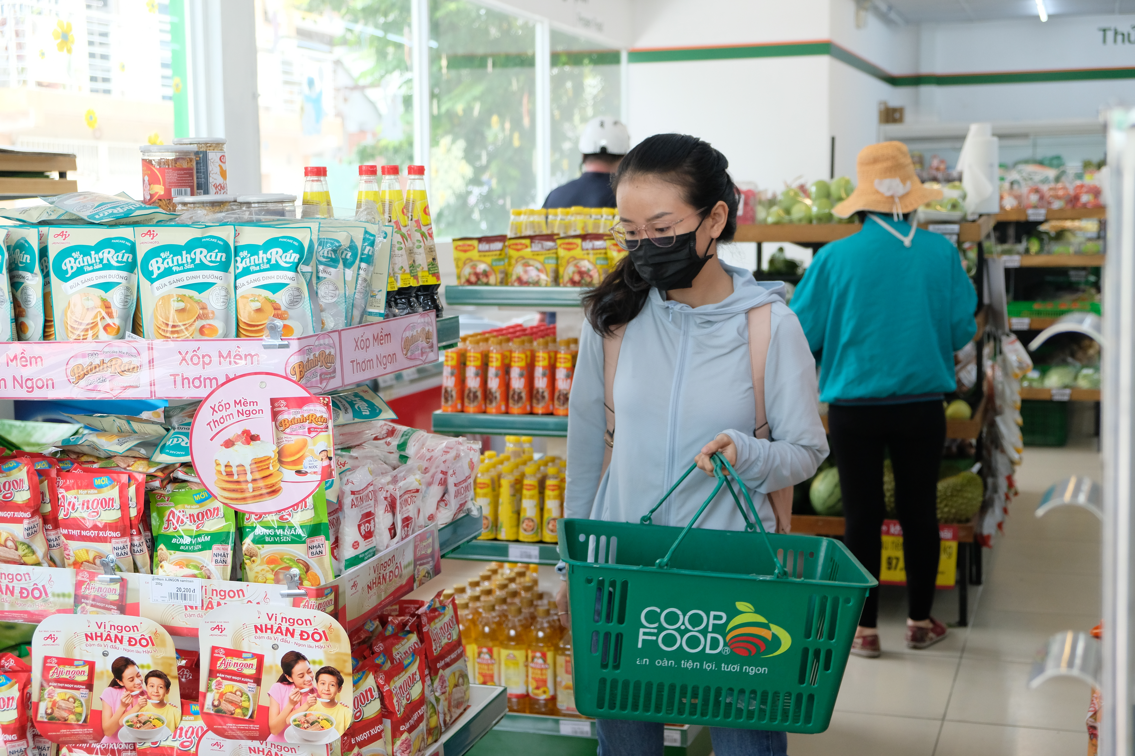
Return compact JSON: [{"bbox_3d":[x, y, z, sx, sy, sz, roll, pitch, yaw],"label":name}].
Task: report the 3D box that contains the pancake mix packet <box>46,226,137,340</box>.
[{"bbox_3d":[-0.703,-0.125,2.290,0.155,0.197,0.035,2,8,19],"label":"pancake mix packet"}]

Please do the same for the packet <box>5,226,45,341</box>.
[{"bbox_3d":[-0.869,-0.142,2.411,0.150,0.185,0.040,4,9,36],"label":"packet"}]

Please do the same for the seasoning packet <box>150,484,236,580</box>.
[{"bbox_3d":[-0.556,0.248,2.296,0.129,0.170,0.035,0,7,7],"label":"seasoning packet"}]

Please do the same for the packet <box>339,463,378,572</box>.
[{"bbox_3d":[-0.318,0.217,2.362,0.040,0.168,0.110,2,8,24],"label":"packet"}]

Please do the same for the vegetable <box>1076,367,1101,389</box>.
[{"bbox_3d":[2.940,0.000,8.674,0.175,0.130,0.180,2,7,19],"label":"vegetable"}]

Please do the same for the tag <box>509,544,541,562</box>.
[{"bbox_3d":[-0.108,0.445,3.919,0.081,0.042,0.004,2,7,19],"label":"tag"}]

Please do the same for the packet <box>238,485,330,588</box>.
[{"bbox_3d":[-0.416,0.217,2.279,0.147,0.180,0.043,0,7,7],"label":"packet"}]

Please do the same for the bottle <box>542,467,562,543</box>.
[{"bbox_3d":[-0.035,0.331,4.061,0.064,0.197,0.064,-1,7,0],"label":"bottle"}]

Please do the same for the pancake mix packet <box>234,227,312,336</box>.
[{"bbox_3d":[-0.431,-0.118,2.202,0.160,0.197,0.035,2,8,19],"label":"pancake mix packet"}]

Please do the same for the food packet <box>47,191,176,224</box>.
[{"bbox_3d":[-0.717,-0.268,2.412,0.160,0.036,0.195,-7,22,-44],"label":"food packet"}]

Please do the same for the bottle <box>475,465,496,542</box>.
[{"bbox_3d":[-0.218,0.328,4.066,0.058,0.189,0.058,-1,7,0],"label":"bottle"}]

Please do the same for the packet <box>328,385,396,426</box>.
[{"bbox_3d":[-0.381,0.056,2.505,0.178,0.025,0.147,-6,24,-27],"label":"packet"}]

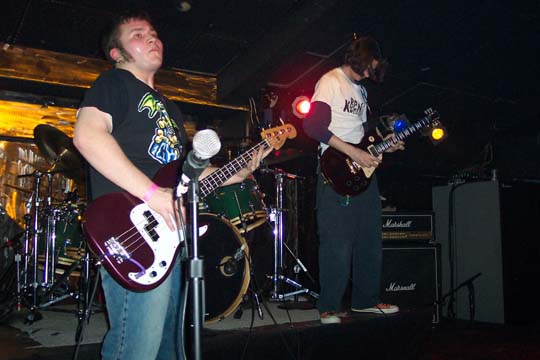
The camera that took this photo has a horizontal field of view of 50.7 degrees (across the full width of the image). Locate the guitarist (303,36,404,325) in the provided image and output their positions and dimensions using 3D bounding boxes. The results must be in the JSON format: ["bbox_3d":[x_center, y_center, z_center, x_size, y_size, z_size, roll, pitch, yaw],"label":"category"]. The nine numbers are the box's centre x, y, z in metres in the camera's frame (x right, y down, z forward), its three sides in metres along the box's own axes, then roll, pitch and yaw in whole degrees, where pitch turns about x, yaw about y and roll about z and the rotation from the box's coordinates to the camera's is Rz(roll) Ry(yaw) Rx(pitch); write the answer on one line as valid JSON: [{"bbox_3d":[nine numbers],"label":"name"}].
[{"bbox_3d":[0.505,0.003,3.450,0.480,1.730,0.550,-3,-4,43],"label":"guitarist"}]

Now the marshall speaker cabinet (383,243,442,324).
[{"bbox_3d":[1.266,1.012,5.578,0.770,0.790,0.370,-1,-3,8],"label":"marshall speaker cabinet"}]

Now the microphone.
[{"bbox_3d":[-0.140,-0.033,1.097,0.160,0.052,0.052,-54,0,43],"label":"microphone"}]

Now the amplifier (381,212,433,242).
[{"bbox_3d":[1.234,0.459,5.559,0.750,0.290,0.230,-1,-3,8],"label":"amplifier"}]

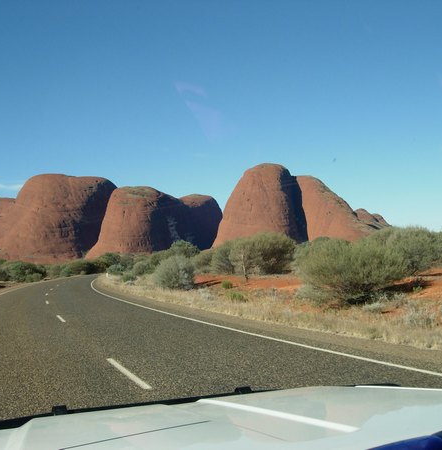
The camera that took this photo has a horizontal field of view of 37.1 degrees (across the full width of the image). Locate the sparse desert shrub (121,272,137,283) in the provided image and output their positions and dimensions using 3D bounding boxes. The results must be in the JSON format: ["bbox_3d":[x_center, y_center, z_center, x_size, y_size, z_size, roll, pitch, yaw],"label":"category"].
[{"bbox_3d":[-8.335,4.805,60.000,1.460,0.960,1.380,-3,-3,0],"label":"sparse desert shrub"}]

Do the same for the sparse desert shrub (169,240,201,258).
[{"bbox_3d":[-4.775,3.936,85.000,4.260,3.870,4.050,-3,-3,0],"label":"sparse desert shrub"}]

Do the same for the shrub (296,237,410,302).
[{"bbox_3d":[4.093,1.432,20.500,3.420,2.020,3.080,-3,-3,0],"label":"shrub"}]

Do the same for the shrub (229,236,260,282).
[{"bbox_3d":[1.605,2.306,45.000,2.050,3.040,2.050,-3,-3,0],"label":"shrub"}]

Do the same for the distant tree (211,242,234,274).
[{"bbox_3d":[0.159,3.560,70.000,2.760,3.400,2.760,-3,-3,0],"label":"distant tree"}]

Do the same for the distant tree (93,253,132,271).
[{"bbox_3d":[-19.766,6.923,120.000,6.920,3.830,5.880,-3,-3,0],"label":"distant tree"}]

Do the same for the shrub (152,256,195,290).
[{"bbox_3d":[-2.668,2.724,37.000,2.470,1.910,2.350,-3,-3,0],"label":"shrub"}]

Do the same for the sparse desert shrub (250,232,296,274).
[{"bbox_3d":[4.535,2.532,58.000,4.050,3.740,3.650,-3,-3,0],"label":"sparse desert shrub"}]

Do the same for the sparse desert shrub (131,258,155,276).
[{"bbox_3d":[-9.473,5.222,80.000,3.040,2.310,2.880,-3,-3,0],"label":"sparse desert shrub"}]

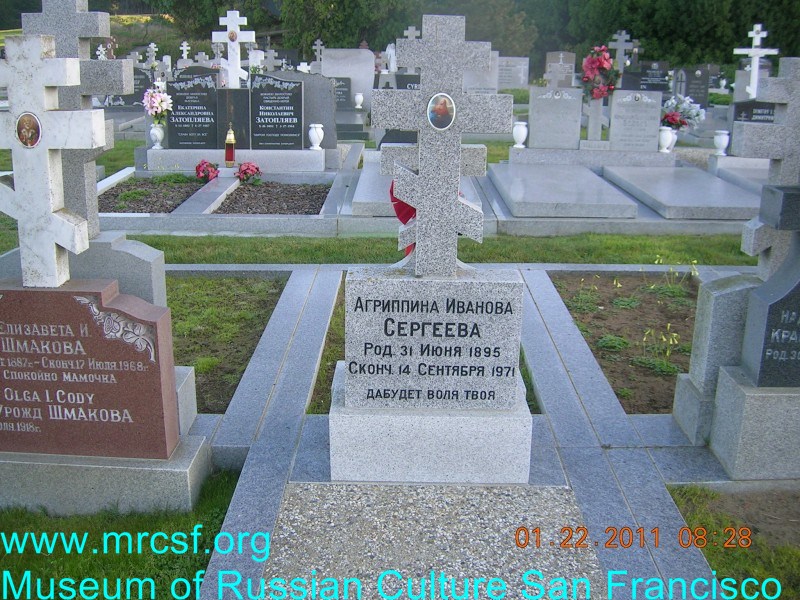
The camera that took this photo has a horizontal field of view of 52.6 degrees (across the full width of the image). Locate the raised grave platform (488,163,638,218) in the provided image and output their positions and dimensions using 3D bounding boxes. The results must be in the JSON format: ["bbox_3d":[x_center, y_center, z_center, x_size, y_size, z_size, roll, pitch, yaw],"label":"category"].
[{"bbox_3d":[1.339,-0.975,7.050,0.933,0.100,1.803,0,19,0],"label":"raised grave platform"}]

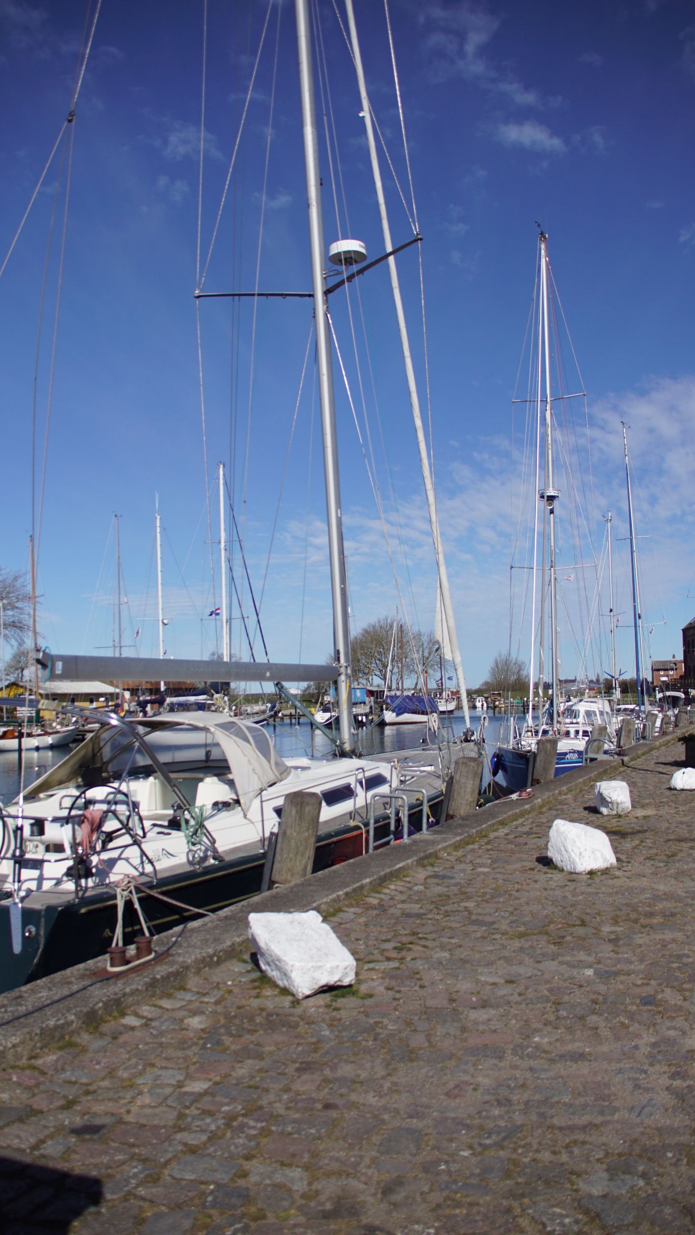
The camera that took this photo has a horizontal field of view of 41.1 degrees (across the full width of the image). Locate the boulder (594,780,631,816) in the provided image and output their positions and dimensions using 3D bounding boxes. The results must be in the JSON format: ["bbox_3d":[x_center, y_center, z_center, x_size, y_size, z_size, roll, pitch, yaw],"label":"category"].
[{"bbox_3d":[3.536,2.375,12.288,0.460,0.410,0.440,-2,-5,16],"label":"boulder"}]

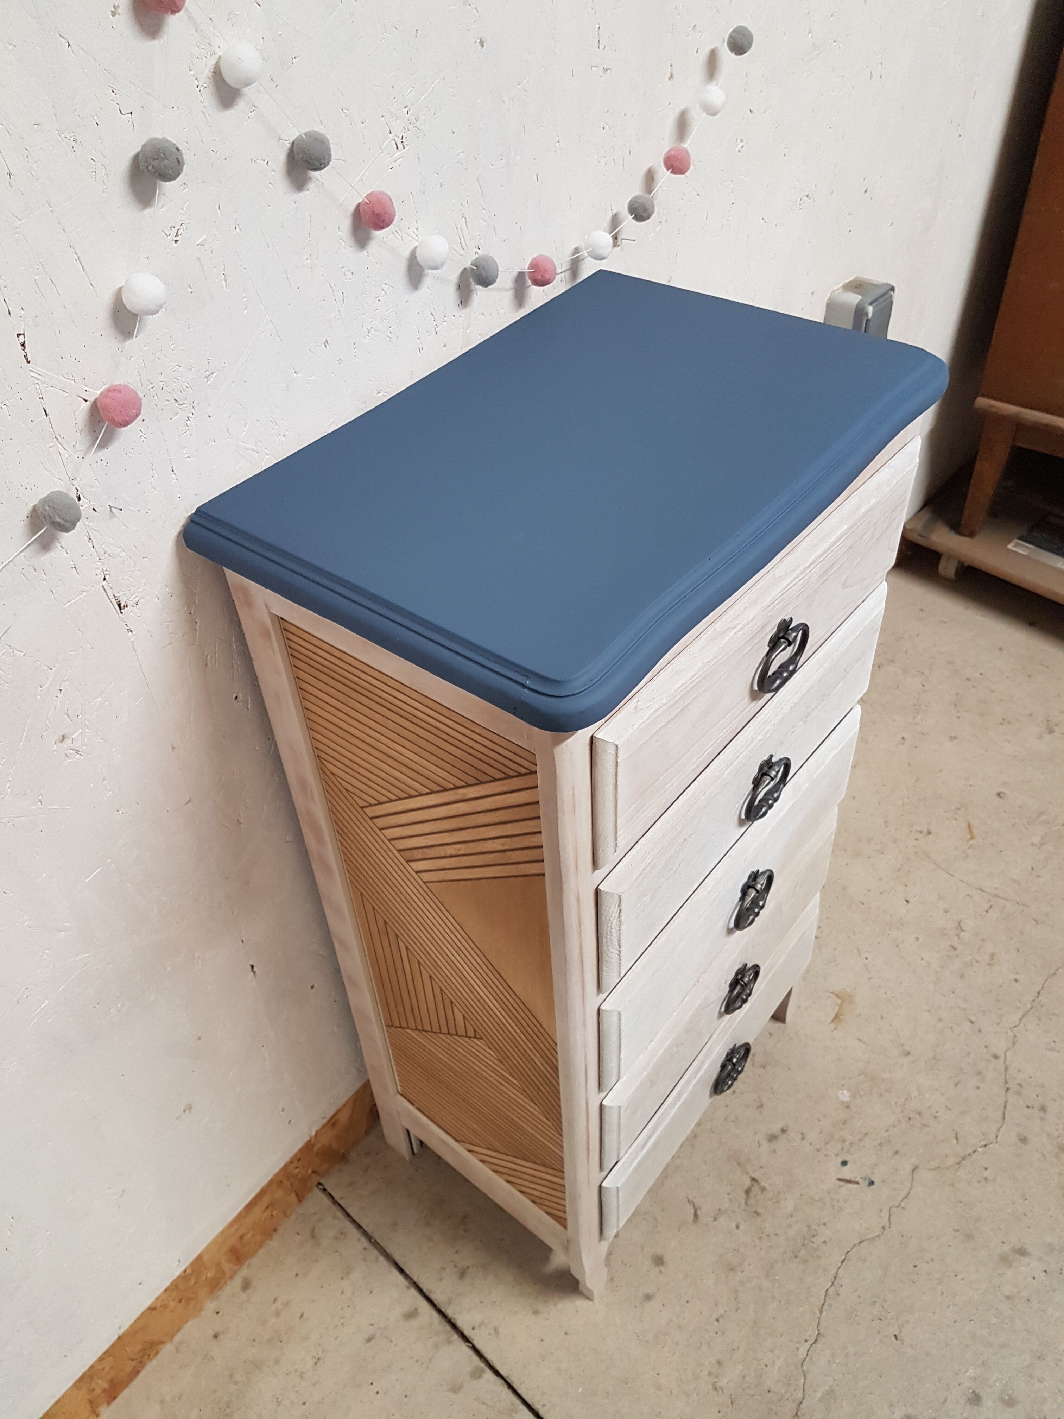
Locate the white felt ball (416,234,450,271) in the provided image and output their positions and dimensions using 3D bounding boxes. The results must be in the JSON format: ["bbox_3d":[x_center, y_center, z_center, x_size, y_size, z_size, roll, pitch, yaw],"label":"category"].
[{"bbox_3d":[-0.071,-0.327,0.763,0.023,0.023,0.023,-2,42,2],"label":"white felt ball"}]

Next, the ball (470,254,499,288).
[{"bbox_3d":[-0.036,-0.333,0.810,0.023,0.023,0.023,-2,42,2],"label":"ball"}]

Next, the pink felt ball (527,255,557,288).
[{"bbox_3d":[0.008,-0.353,0.859,0.024,0.024,0.024,-2,42,2],"label":"pink felt ball"}]

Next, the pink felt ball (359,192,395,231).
[{"bbox_3d":[-0.108,-0.349,0.746,0.025,0.025,0.025,-2,42,2],"label":"pink felt ball"}]

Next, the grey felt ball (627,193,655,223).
[{"bbox_3d":[0.096,-0.436,0.927,0.023,0.023,0.023,-2,42,2],"label":"grey felt ball"}]

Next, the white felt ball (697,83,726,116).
[{"bbox_3d":[0.168,-0.568,0.994,0.025,0.025,0.025,-2,42,2],"label":"white felt ball"}]

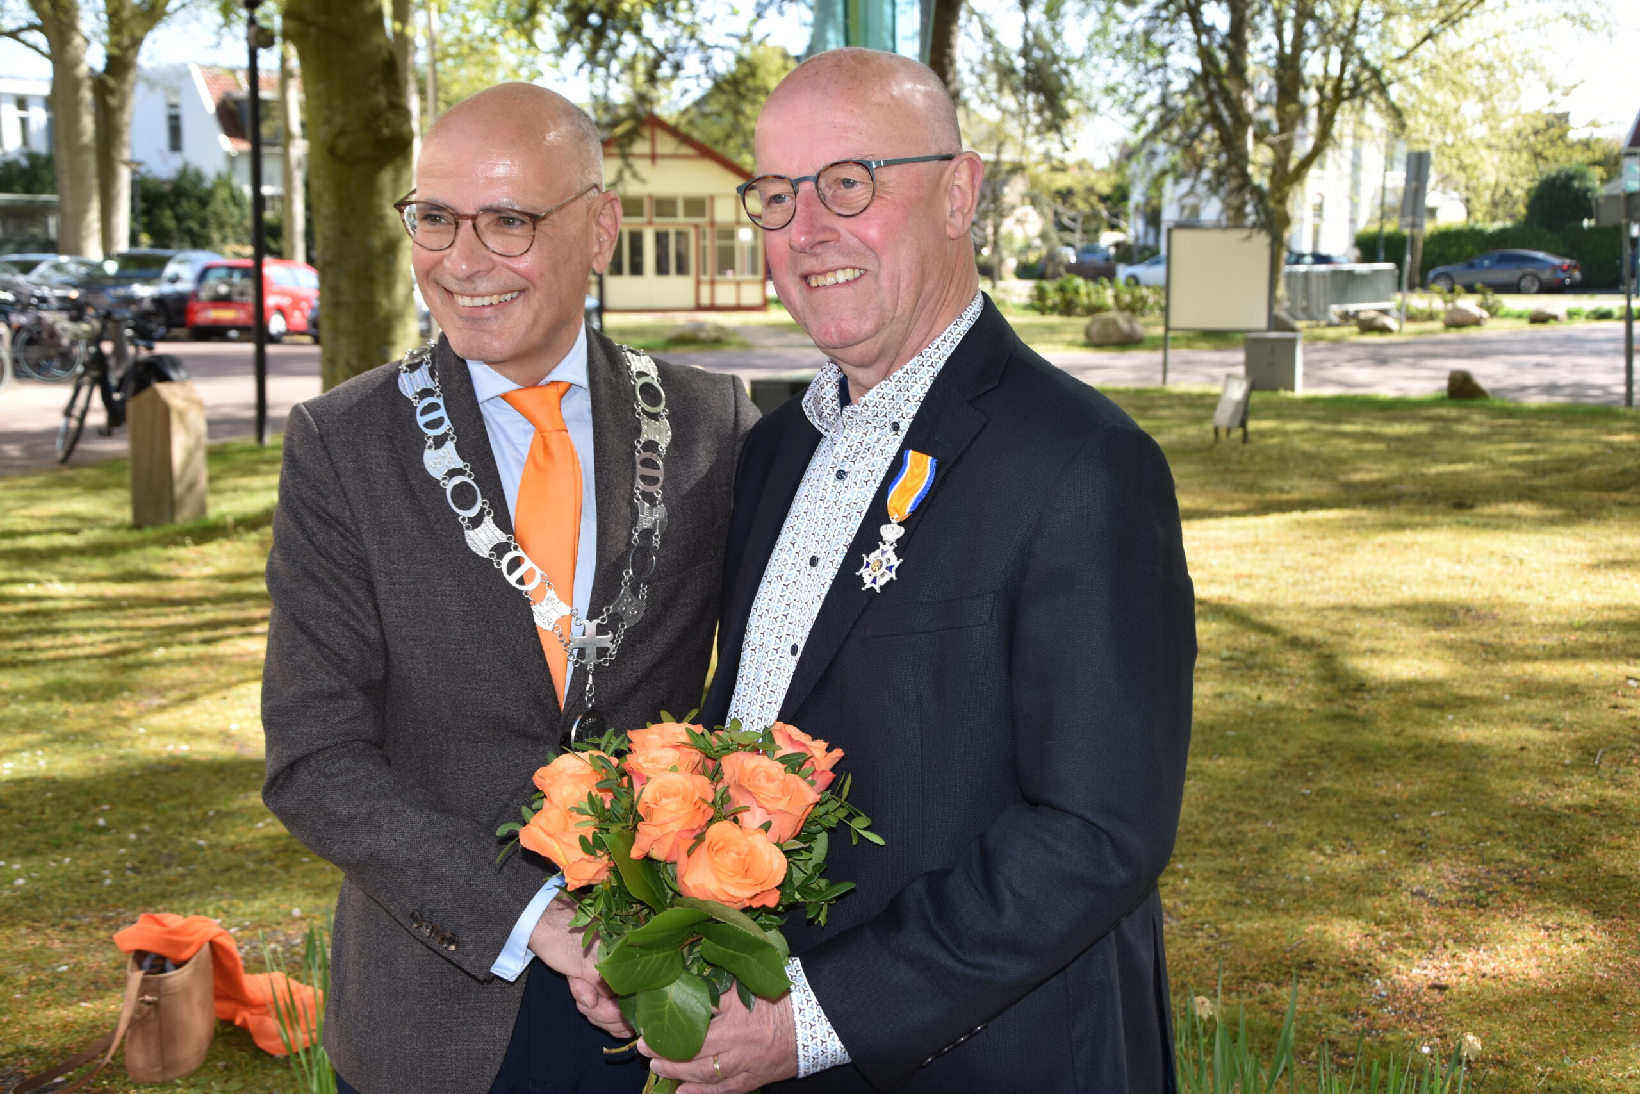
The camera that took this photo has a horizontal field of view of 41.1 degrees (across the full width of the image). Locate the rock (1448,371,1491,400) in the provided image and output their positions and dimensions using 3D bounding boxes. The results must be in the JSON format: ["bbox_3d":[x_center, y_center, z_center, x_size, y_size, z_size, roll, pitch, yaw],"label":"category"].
[{"bbox_3d":[6.986,-1.747,23.582,0.460,0.330,0.380,3,8,17],"label":"rock"}]

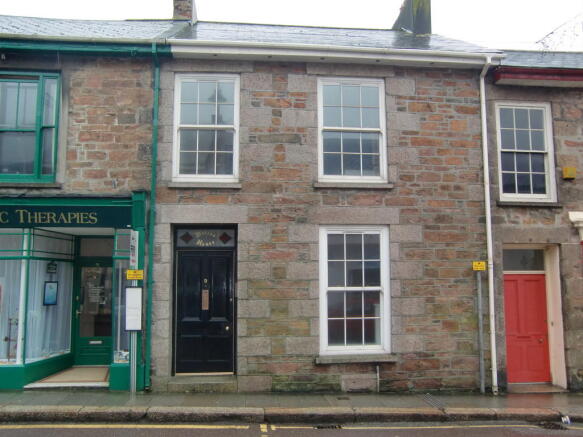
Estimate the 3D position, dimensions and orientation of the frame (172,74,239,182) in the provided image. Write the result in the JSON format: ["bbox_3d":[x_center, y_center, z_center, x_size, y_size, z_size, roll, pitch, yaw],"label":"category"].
[{"bbox_3d":[-1.414,-1.482,8.089,1.062,1.796,0.120,0,-6,-5],"label":"frame"}]

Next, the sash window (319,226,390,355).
[{"bbox_3d":[1.021,1.185,8.056,1.179,2.097,0.120,0,-6,-5],"label":"sash window"}]

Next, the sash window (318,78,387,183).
[{"bbox_3d":[1.018,-1.485,8.323,1.182,1.790,0.120,0,-6,-5],"label":"sash window"}]

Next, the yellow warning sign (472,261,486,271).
[{"bbox_3d":[3.115,0.791,8.094,0.228,0.155,0.020,0,-6,-5],"label":"yellow warning sign"}]

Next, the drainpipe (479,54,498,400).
[{"bbox_3d":[3.328,0.073,8.146,0.100,5.610,0.240,0,-6,-5],"label":"drainpipe"}]

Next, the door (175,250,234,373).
[{"bbox_3d":[-1.394,1.494,7.859,0.931,1.945,0.070,0,-6,-5],"label":"door"}]

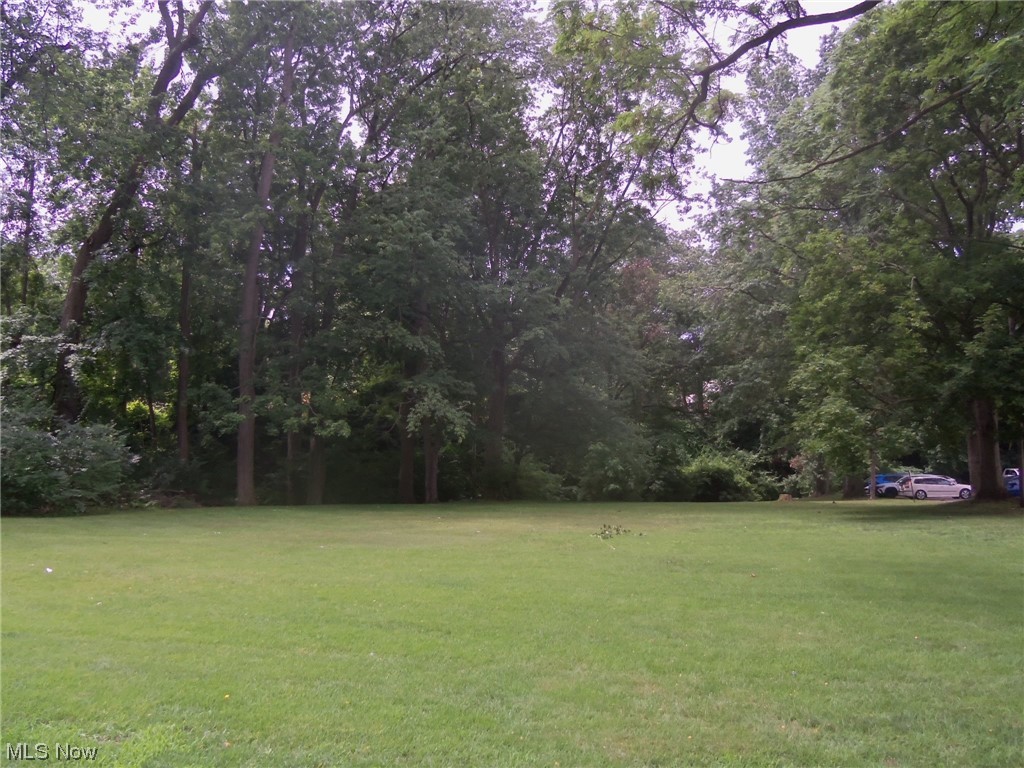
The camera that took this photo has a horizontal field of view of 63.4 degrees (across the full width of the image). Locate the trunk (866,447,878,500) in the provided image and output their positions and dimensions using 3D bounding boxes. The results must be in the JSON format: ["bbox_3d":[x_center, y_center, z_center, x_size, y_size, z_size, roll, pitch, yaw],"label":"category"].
[{"bbox_3d":[21.561,5.325,49.470,0.420,3.184,0.420,4,-6,0],"label":"trunk"}]

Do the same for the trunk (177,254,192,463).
[{"bbox_3d":[-18.299,-0.764,46.280,0.600,12.788,0.600,-2,-6,0],"label":"trunk"}]

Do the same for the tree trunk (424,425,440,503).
[{"bbox_3d":[-4.306,4.282,44.727,0.750,4.193,0.750,-1,-6,0],"label":"tree trunk"}]

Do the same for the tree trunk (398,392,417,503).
[{"bbox_3d":[-5.654,3.428,44.818,0.820,5.965,0.820,-1,-6,0],"label":"tree trunk"}]

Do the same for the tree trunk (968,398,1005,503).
[{"bbox_3d":[26.247,3.549,45.817,1.650,5.749,1.650,4,-6,0],"label":"tree trunk"}]

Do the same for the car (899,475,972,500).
[{"bbox_3d":[25.739,6.294,50.479,4.550,1.470,1.790,0,-6,0],"label":"car"}]

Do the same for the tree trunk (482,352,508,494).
[{"bbox_3d":[-0.953,2.274,47.977,1.050,8.762,1.050,3,-6,0],"label":"tree trunk"}]

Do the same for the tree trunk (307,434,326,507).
[{"bbox_3d":[-10.076,4.399,42.691,0.800,3.591,0.800,2,-6,0],"label":"tree trunk"}]

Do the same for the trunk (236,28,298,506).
[{"bbox_3d":[-12.223,-6.242,41.609,0.900,24.535,0.900,3,-6,0],"label":"trunk"}]

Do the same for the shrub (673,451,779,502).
[{"bbox_3d":[12.321,5.284,47.957,5.700,2.850,3.400,0,-6,0],"label":"shrub"}]

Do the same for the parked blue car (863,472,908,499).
[{"bbox_3d":[25.094,6.638,54.285,4.500,1.620,1.850,0,-6,0],"label":"parked blue car"}]

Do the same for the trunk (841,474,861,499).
[{"bbox_3d":[20.875,6.335,51.081,1.100,1.501,1.100,3,-6,0],"label":"trunk"}]

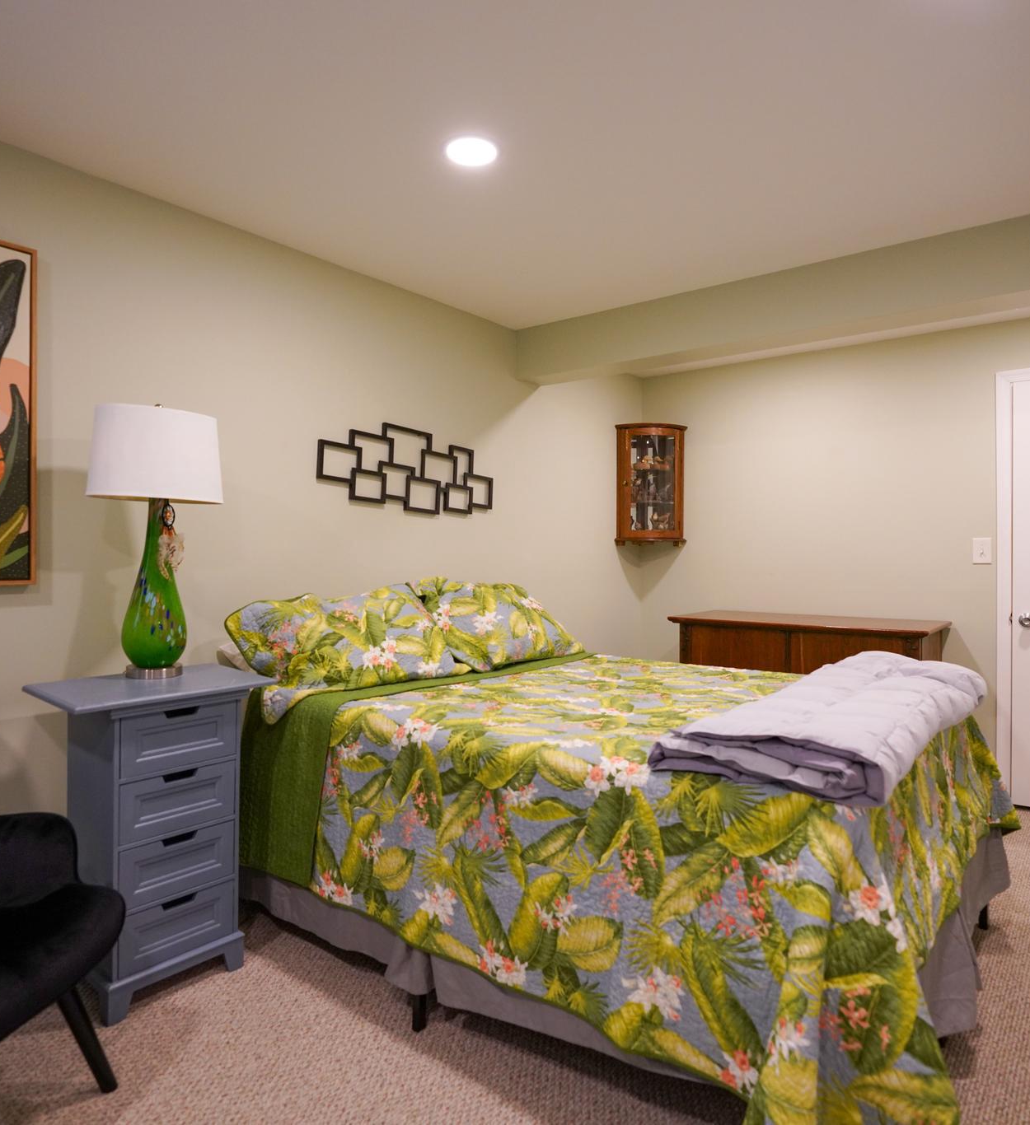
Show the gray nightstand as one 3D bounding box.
[{"bbox_3d":[-1.036,0.763,2.167,0.430,0.828,0.565,0,0,41],"label":"gray nightstand"}]

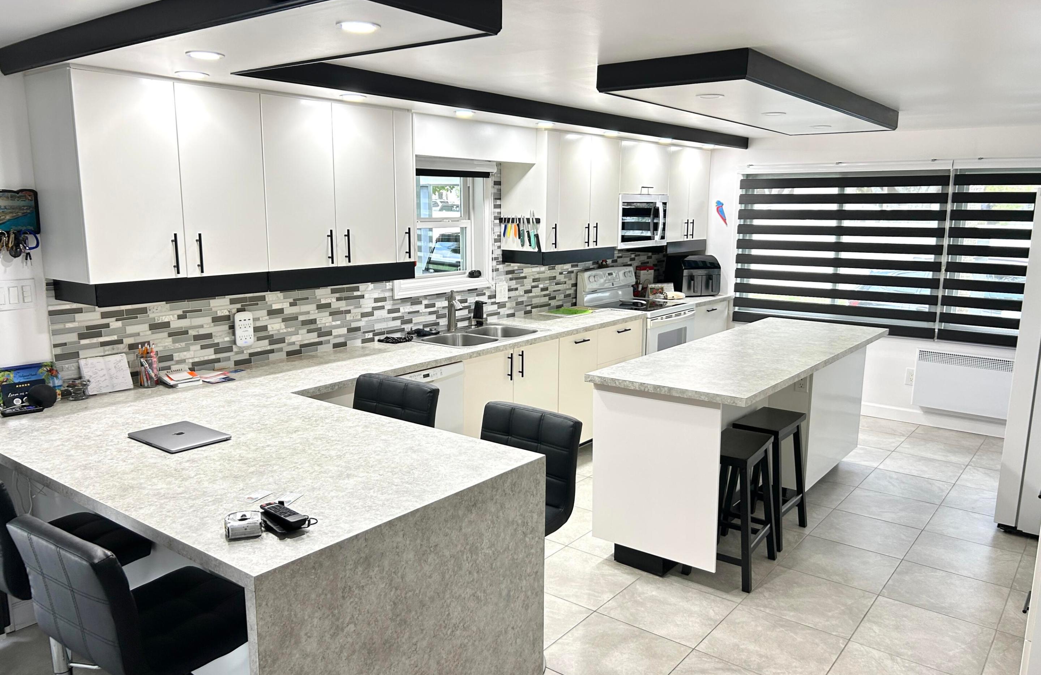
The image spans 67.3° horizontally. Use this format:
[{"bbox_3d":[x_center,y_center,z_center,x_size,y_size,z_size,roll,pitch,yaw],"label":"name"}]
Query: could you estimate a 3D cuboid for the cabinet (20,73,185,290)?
[{"bbox_3d":[-1.637,-0.624,3.118,0.371,0.781,0.385,8,12,37],"label":"cabinet"}]

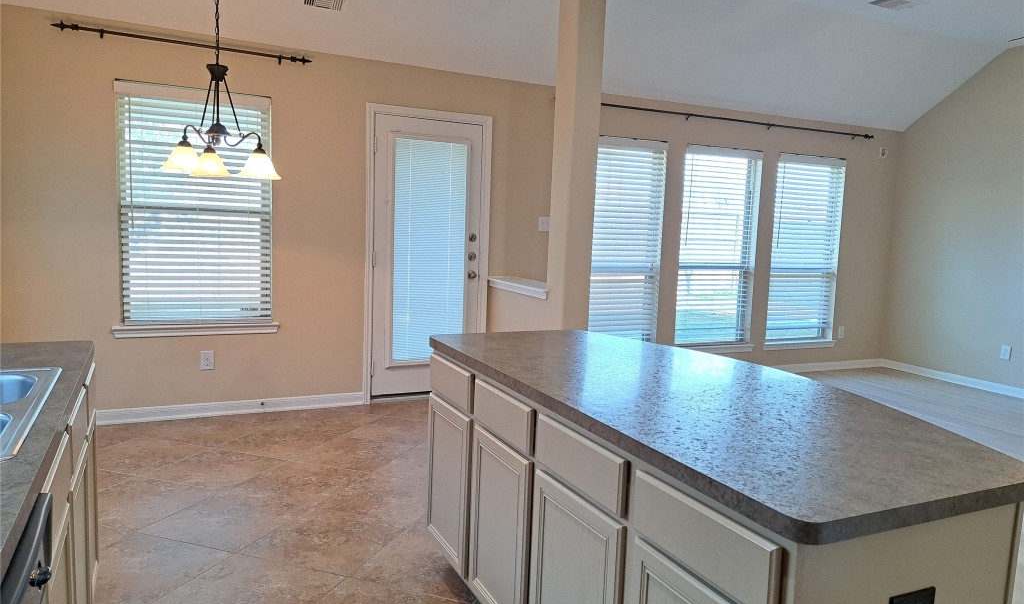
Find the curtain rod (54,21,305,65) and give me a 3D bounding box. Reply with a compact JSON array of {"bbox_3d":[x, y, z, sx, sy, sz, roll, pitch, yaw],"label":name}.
[{"bbox_3d":[-1.989,-1.589,4.403,1.462,0.080,0.090,-1,7,-25],"label":"curtain rod"}]

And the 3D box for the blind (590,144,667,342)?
[{"bbox_3d":[0.916,-0.486,6.007,0.835,1.758,0.070,-1,7,-25],"label":"blind"}]

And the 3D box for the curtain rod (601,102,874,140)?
[{"bbox_3d":[1.964,-1.601,6.286,3.604,0.077,0.090,-1,7,-25],"label":"curtain rod"}]

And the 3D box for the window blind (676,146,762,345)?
[{"bbox_3d":[1.883,-0.502,6.466,0.880,1.762,0.070,-1,7,-25],"label":"window blind"}]

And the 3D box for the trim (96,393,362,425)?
[{"bbox_3d":[-1.874,0.721,4.779,1.757,0.094,0.018,-1,7,-25],"label":"trim"}]

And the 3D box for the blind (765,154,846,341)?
[{"bbox_3d":[2.859,-0.545,6.926,0.885,1.716,0.070,-1,7,-25],"label":"blind"}]

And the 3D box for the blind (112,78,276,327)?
[{"bbox_3d":[-2.030,-0.602,4.588,0.908,1.492,0.070,-1,7,-25],"label":"blind"}]

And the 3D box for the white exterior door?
[{"bbox_3d":[-0.629,-0.323,5.282,0.861,2.060,0.060,-1,7,-25],"label":"white exterior door"}]

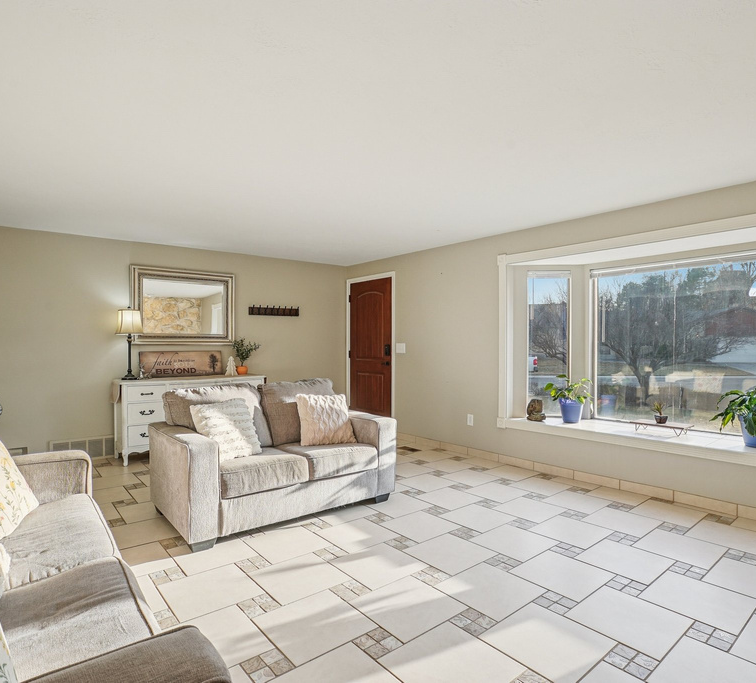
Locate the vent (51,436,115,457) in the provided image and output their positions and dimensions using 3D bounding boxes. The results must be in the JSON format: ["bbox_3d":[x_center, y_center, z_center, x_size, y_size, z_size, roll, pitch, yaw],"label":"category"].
[{"bbox_3d":[-2.989,1.110,4.690,0.650,0.240,0.025,0,0,-36],"label":"vent"}]

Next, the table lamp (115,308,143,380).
[{"bbox_3d":[-2.593,0.020,4.730,0.275,0.755,0.275,0,0,-36],"label":"table lamp"}]

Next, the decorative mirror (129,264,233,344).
[{"bbox_3d":[-2.210,-0.395,5.236,1.132,0.860,0.060,0,0,-36],"label":"decorative mirror"}]

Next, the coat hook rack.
[{"bbox_3d":[-1.326,-0.403,5.878,0.700,0.140,0.060,0,0,-36],"label":"coat hook rack"}]

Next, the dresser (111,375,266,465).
[{"bbox_3d":[-2.063,0.828,5.102,1.540,0.845,0.460,0,0,-36],"label":"dresser"}]

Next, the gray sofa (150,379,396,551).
[{"bbox_3d":[-0.780,0.780,3.540,1.570,0.940,0.940,0,0,-38],"label":"gray sofa"}]

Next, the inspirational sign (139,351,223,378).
[{"bbox_3d":[-2.223,0.255,5.196,0.897,0.285,0.035,0,-6,-36],"label":"inspirational sign"}]

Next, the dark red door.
[{"bbox_3d":[-0.105,0.210,6.200,0.050,2.050,0.890,0,0,-41],"label":"dark red door"}]

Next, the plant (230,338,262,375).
[{"bbox_3d":[-1.587,0.171,5.470,0.310,0.430,0.290,0,0,-36],"label":"plant"}]

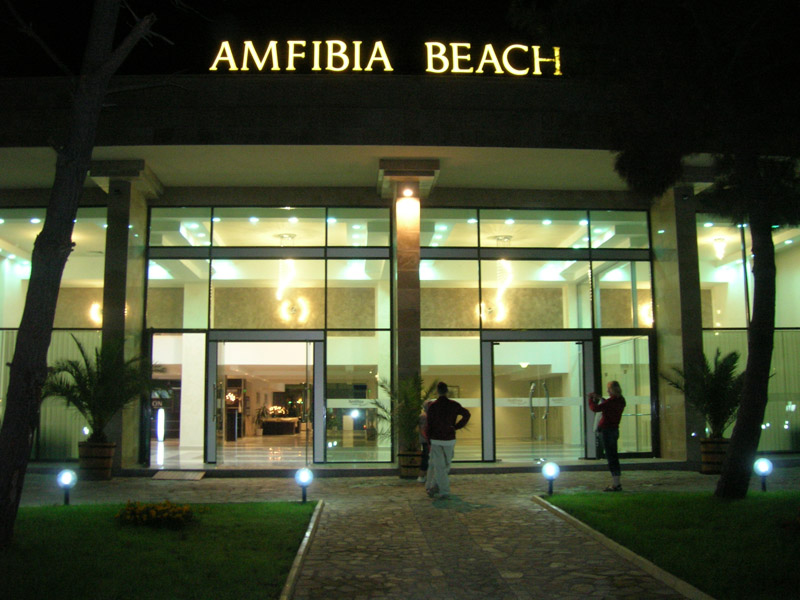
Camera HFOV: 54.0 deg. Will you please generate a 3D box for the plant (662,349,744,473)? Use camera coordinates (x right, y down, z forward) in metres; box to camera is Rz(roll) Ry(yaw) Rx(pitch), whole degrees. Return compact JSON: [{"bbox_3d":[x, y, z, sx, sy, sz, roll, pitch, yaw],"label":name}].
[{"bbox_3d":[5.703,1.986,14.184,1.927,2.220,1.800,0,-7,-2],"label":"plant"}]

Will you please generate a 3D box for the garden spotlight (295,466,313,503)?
[{"bbox_3d":[-1.361,2.636,11.180,0.250,0.505,0.250,0,-6,-3],"label":"garden spotlight"}]

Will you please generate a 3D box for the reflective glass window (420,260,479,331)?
[{"bbox_3d":[1.001,-0.109,15.791,1.200,1.428,0.100,0,-7,-2],"label":"reflective glass window"}]

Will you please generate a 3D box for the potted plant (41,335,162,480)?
[{"bbox_3d":[-5.230,1.850,13.742,2.102,2.498,1.800,0,-7,-2],"label":"potted plant"}]

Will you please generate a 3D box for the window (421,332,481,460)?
[{"bbox_3d":[0.988,1.898,15.533,1.252,2.571,0.080,0,-6,-3],"label":"window"}]

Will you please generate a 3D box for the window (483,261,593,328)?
[{"bbox_3d":[2.874,-0.124,16.458,2.373,1.466,0.080,0,-6,-3],"label":"window"}]

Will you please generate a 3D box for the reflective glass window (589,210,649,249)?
[{"bbox_3d":[4.489,-1.440,16.106,1.274,0.802,0.080,0,-6,-3],"label":"reflective glass window"}]

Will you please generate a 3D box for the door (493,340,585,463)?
[{"bbox_3d":[2.769,1.996,15.614,1.833,2.365,0.120,0,-7,-2],"label":"door"}]

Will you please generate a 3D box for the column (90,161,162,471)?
[{"bbox_3d":[-5.215,0.340,14.705,1.099,5.613,1.492,0,-7,-2],"label":"column"}]

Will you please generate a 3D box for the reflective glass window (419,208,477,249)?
[{"bbox_3d":[1.011,-1.458,15.953,1.192,0.816,0.100,0,-7,-2],"label":"reflective glass window"}]

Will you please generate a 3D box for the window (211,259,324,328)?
[{"bbox_3d":[-2.610,-0.114,15.534,2.255,1.403,0.080,0,-6,-3],"label":"window"}]

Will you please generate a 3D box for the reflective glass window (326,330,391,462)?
[{"bbox_3d":[-0.805,1.894,15.425,1.274,2.572,0.080,0,-6,-3],"label":"reflective glass window"}]

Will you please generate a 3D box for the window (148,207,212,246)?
[{"bbox_3d":[-4.351,-1.447,15.575,1.250,0.826,0.080,0,-6,-3],"label":"window"}]

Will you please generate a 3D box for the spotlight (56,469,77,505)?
[{"bbox_3d":[-4.731,2.652,11.173,0.250,0.491,0.250,0,-6,-3],"label":"spotlight"}]

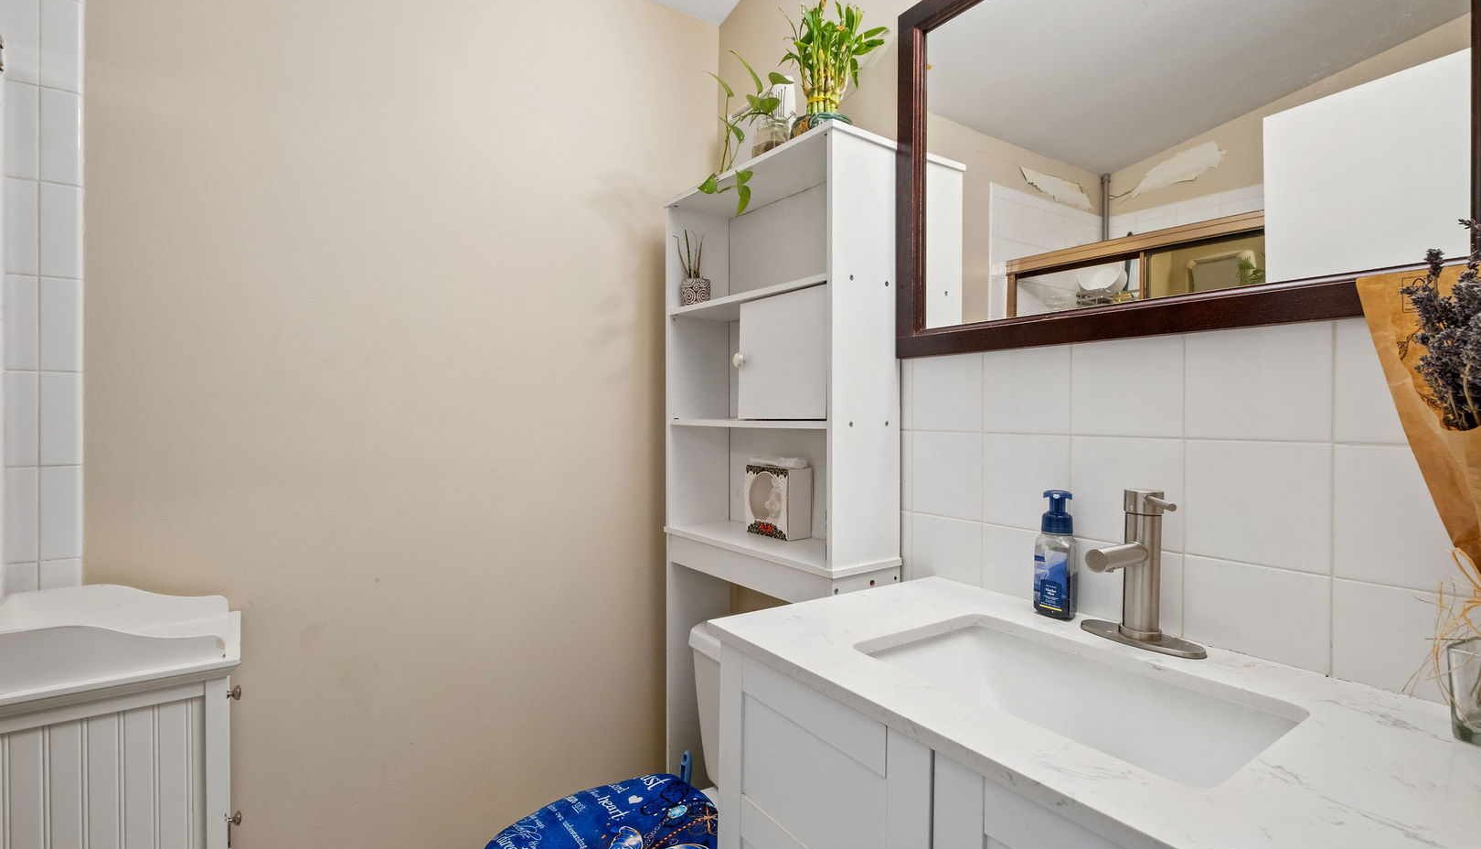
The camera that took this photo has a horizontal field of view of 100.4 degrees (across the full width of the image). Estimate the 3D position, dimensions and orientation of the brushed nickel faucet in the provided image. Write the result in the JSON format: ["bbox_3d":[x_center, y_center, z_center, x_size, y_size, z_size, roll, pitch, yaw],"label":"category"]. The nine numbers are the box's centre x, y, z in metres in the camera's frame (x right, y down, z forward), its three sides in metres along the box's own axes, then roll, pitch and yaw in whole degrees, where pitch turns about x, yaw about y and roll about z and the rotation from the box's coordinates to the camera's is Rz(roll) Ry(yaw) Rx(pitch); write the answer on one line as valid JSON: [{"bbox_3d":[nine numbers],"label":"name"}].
[{"bbox_3d":[0.503,0.192,0.805,0.165,0.203,0.148,0,1,-36],"label":"brushed nickel faucet"}]

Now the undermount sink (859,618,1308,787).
[{"bbox_3d":[0.368,0.369,0.725,0.265,0.150,0.410,0,1,-36],"label":"undermount sink"}]

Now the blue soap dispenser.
[{"bbox_3d":[0.487,0.197,0.943,0.042,0.190,0.057,0,1,-43],"label":"blue soap dispenser"}]

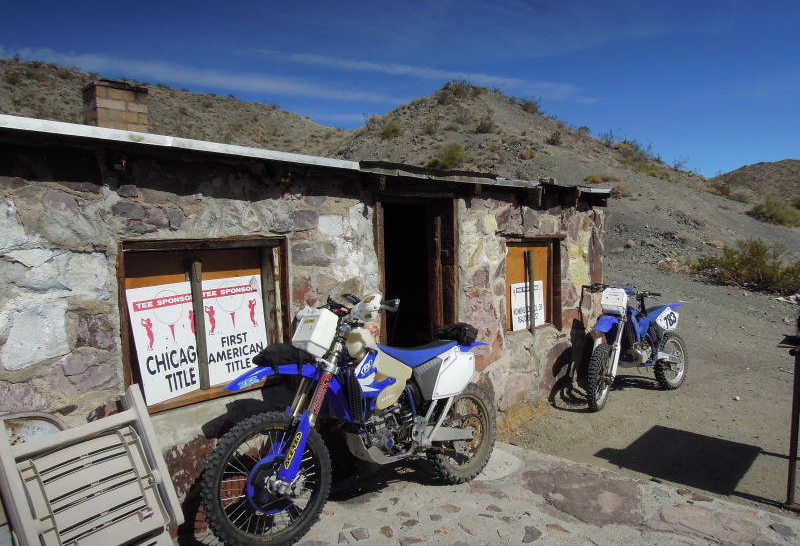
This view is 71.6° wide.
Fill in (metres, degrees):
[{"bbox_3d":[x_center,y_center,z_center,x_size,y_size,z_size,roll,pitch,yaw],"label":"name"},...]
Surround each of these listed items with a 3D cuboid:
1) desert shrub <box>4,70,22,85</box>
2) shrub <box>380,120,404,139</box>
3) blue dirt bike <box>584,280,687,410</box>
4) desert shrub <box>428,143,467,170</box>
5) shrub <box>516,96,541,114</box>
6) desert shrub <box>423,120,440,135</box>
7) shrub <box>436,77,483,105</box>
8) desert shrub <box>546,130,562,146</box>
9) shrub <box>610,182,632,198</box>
[{"bbox_3d":[-39.019,-19.737,56.000,1.745,1.535,1.657,0,4,0],"label":"desert shrub"},{"bbox_3d":[-0.399,-7.632,29.500,1.225,1.010,1.164,0,4,0],"label":"shrub"},{"bbox_3d":[2.531,0.744,6.004,2.160,1.250,0.820,-2,0,-37],"label":"blue dirt bike"},{"bbox_3d":[2.141,-5.251,25.000,1.644,1.113,1.562,0,4,0],"label":"desert shrub"},{"bbox_3d":[8.340,-10.936,36.000,1.495,1.110,1.421,0,4,0],"label":"shrub"},{"bbox_3d":[1.675,-7.738,29.500,0.919,0.808,0.873,0,4,0],"label":"desert shrub"},{"bbox_3d":[4.145,-12.434,38.000,3.157,1.822,2.999,0,4,0],"label":"shrub"},{"bbox_3d":[8.077,-7.084,29.000,0.803,0.795,0.763,0,4,0],"label":"desert shrub"},{"bbox_3d":[8.785,-3.312,22.000,0.838,0.603,0.796,0,4,0],"label":"shrub"}]

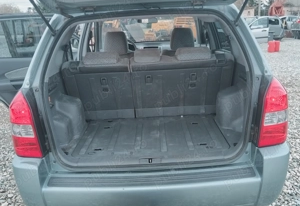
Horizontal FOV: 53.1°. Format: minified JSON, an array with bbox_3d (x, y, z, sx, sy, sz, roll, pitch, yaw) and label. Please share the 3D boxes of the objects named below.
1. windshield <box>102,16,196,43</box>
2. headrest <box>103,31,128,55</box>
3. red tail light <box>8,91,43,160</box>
[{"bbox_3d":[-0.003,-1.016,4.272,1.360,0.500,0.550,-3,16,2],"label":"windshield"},{"bbox_3d":[-0.384,-0.690,3.465,0.260,0.260,0.140,-3,16,2],"label":"headrest"},{"bbox_3d":[-0.765,0.129,1.877,0.210,0.410,0.160,2,16,18],"label":"red tail light"}]

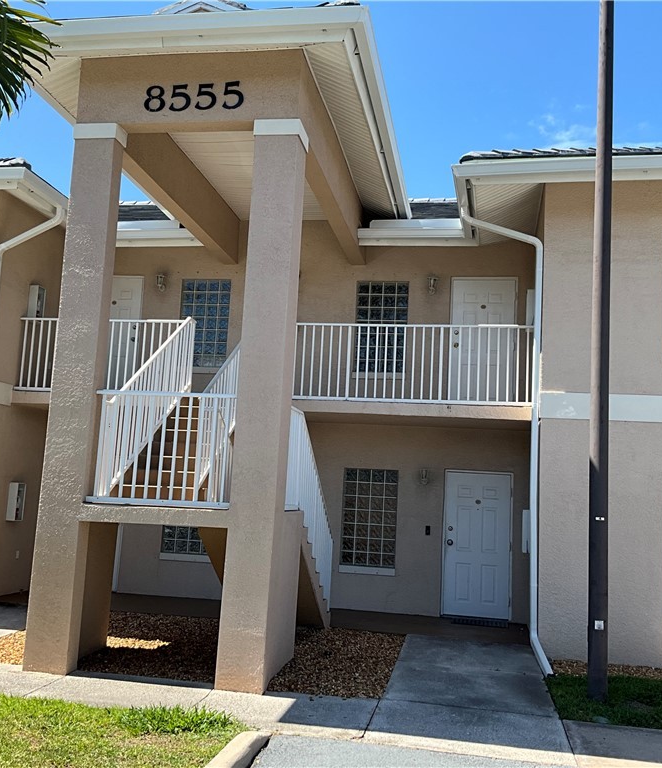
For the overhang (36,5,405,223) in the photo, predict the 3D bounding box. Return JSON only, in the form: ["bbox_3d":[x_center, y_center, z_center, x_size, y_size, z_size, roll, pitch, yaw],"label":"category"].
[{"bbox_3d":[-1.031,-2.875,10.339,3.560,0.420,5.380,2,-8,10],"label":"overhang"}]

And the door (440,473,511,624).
[{"bbox_3d":[2.114,2.318,12.368,0.992,2.085,0.100,2,-8,10],"label":"door"}]

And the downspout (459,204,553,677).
[{"bbox_3d":[1.952,0.319,10.062,1.070,5.530,1.470,2,-8,10],"label":"downspout"}]

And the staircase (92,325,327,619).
[{"bbox_3d":[-1.260,0.861,9.740,2.280,4.000,3.850,2,-8,10],"label":"staircase"}]

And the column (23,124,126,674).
[{"bbox_3d":[-2.424,0.053,8.286,0.450,5.240,0.400,2,-8,10],"label":"column"}]

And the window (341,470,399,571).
[{"bbox_3d":[0.576,1.976,12.680,0.810,1.420,0.110,2,-8,10],"label":"window"}]

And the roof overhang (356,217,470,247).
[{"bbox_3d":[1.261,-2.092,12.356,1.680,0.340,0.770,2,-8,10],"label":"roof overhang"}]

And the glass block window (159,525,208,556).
[{"bbox_3d":[-2.152,1.898,13.147,0.810,1.418,0.110,2,-8,10],"label":"glass block window"}]

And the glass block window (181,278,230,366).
[{"bbox_3d":[-1.997,-0.953,13.542,0.810,1.405,0.110,2,-8,10],"label":"glass block window"}]

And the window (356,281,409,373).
[{"bbox_3d":[0.758,-0.870,13.069,0.807,1.415,0.110,2,-8,10],"label":"window"}]

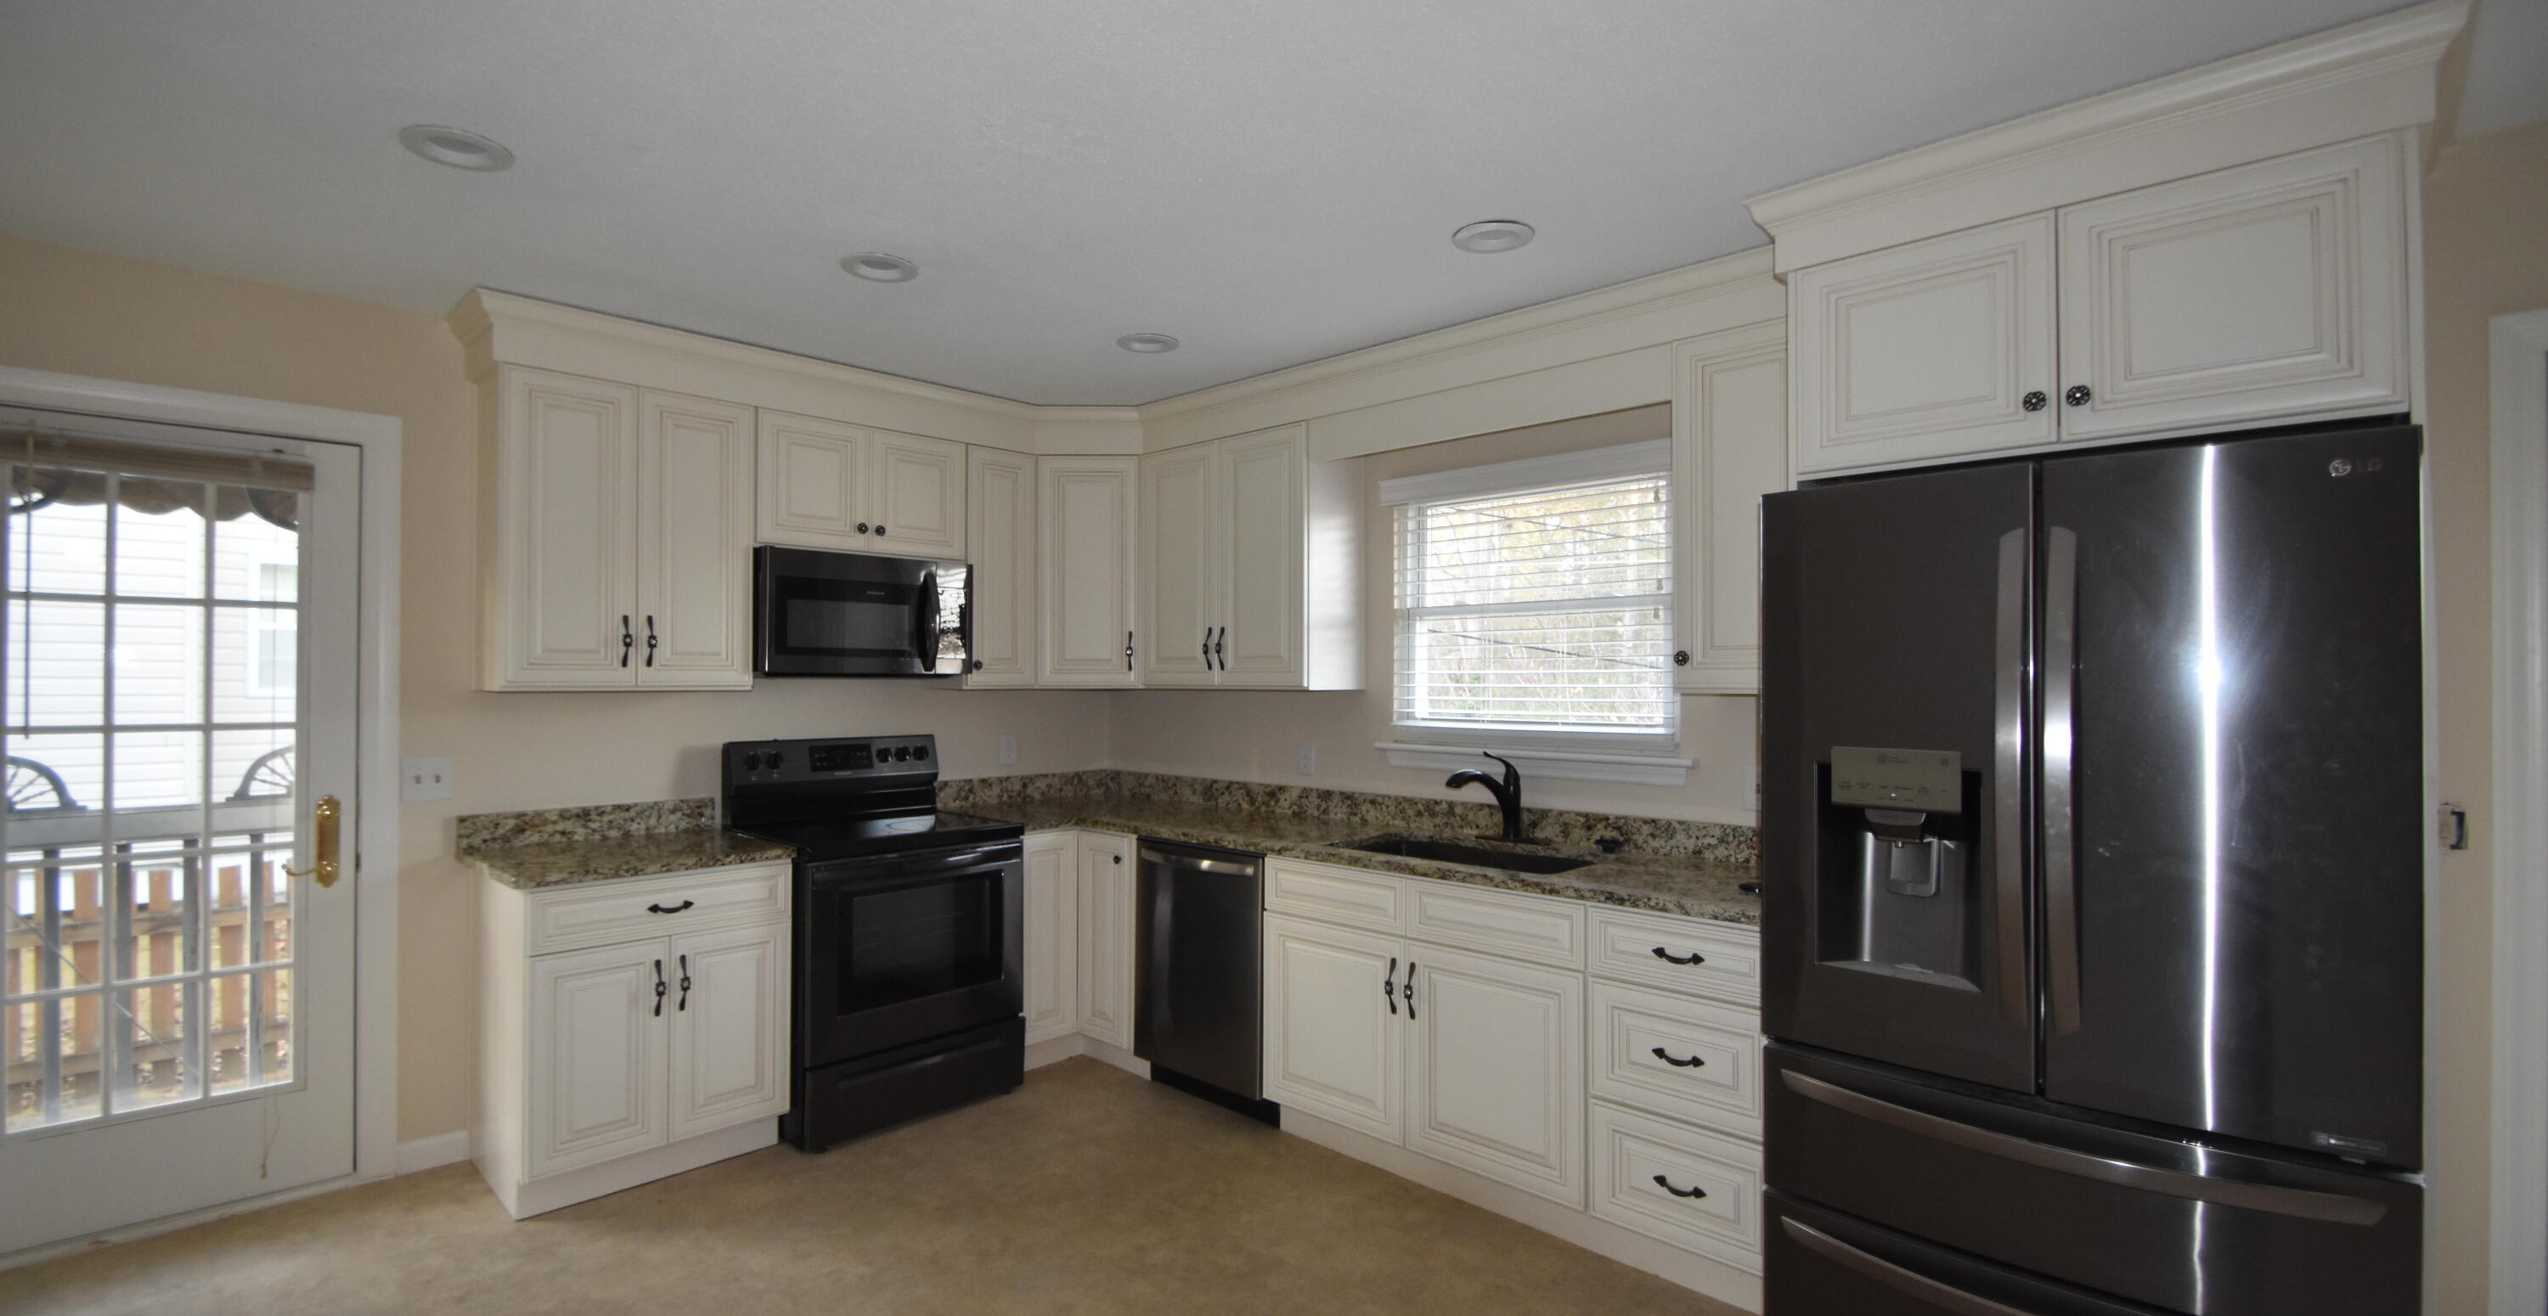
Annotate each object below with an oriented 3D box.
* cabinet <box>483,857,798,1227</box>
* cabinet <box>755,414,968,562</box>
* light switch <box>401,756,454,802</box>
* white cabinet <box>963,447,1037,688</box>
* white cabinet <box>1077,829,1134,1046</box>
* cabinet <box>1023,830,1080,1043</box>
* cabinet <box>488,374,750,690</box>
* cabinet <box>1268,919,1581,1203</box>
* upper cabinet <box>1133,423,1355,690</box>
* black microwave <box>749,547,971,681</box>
[{"bbox_3d":[-1.900,1.035,3.145,0.633,0.872,0.664,-1,-2,43],"label":"cabinet"},{"bbox_3d":[-1.526,-0.581,3.808,0.325,0.436,0.764,-1,-2,43],"label":"cabinet"},{"bbox_3d":[-2.429,0.349,3.050,0.012,0.120,0.120,-1,-2,43],"label":"light switch"},{"bbox_3d":[-1.166,-0.338,4.205,0.324,0.921,0.307,-1,-2,43],"label":"white cabinet"},{"bbox_3d":[-0.402,1.002,4.071,0.335,0.754,0.612,-1,-2,43],"label":"white cabinet"},{"bbox_3d":[-1.051,1.000,4.065,0.612,0.754,0.285,-1,-2,43],"label":"cabinet"},{"bbox_3d":[-2.018,-0.357,3.277,0.325,0.910,0.675,-1,-2,43],"label":"cabinet"},{"bbox_3d":[0.573,1.063,3.140,1.062,0.586,0.614,-1,-2,43],"label":"cabinet"},{"bbox_3d":[-0.098,-0.338,4.038,0.872,0.910,0.330,-1,-2,43],"label":"upper cabinet"},{"bbox_3d":[-1.506,-0.148,3.785,0.395,0.426,0.761,-1,-2,43],"label":"black microwave"}]

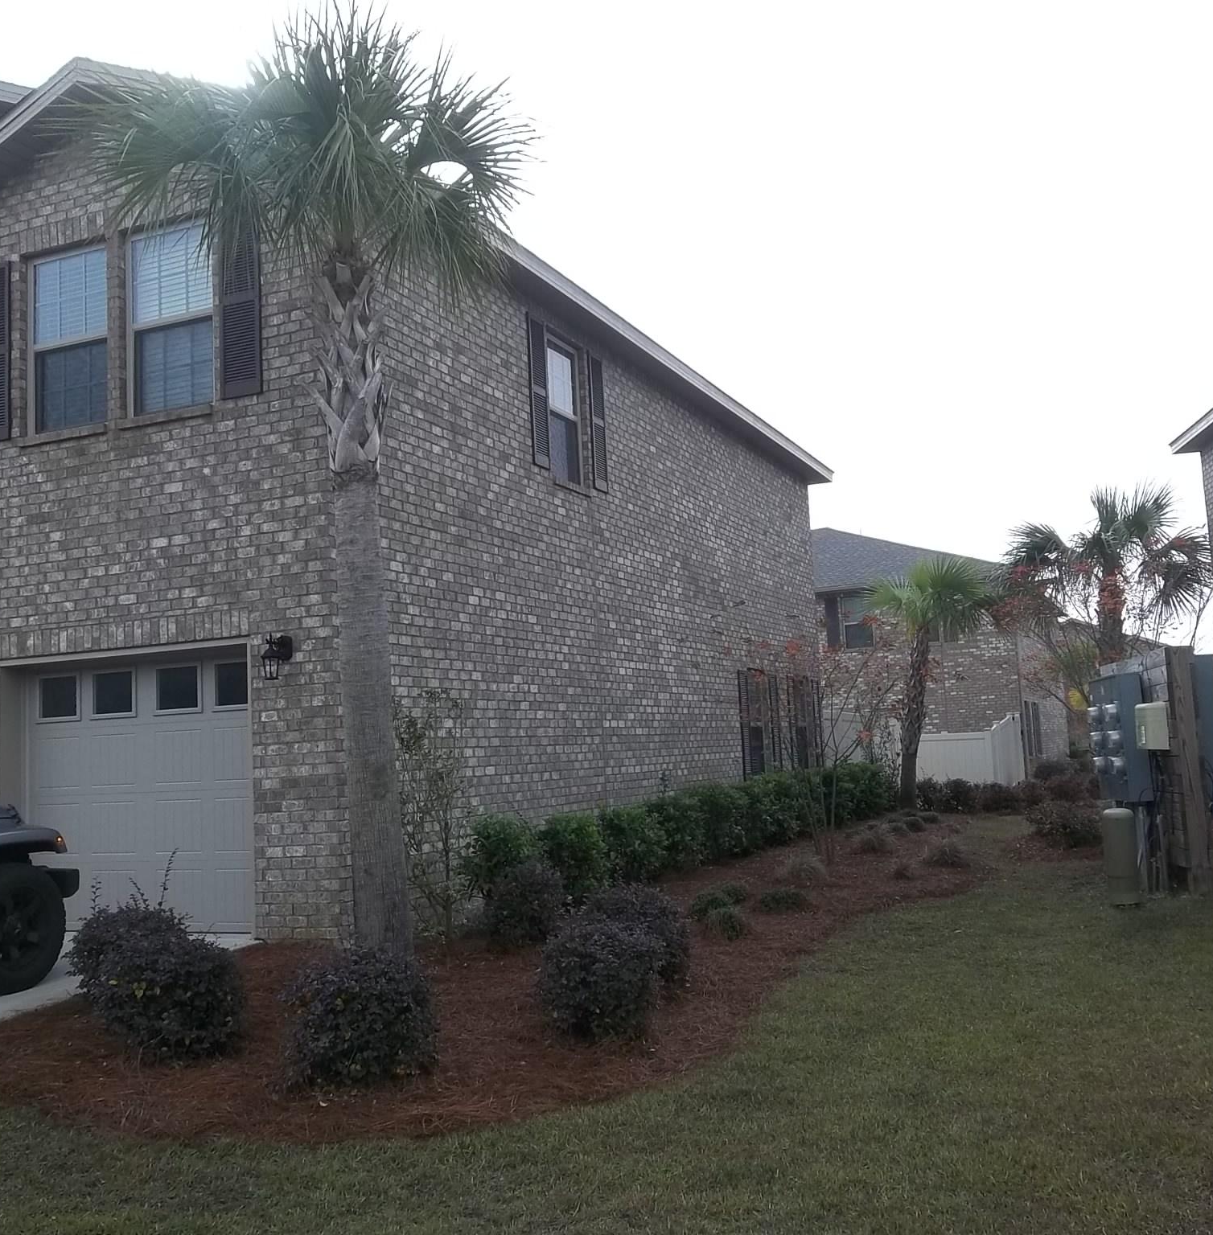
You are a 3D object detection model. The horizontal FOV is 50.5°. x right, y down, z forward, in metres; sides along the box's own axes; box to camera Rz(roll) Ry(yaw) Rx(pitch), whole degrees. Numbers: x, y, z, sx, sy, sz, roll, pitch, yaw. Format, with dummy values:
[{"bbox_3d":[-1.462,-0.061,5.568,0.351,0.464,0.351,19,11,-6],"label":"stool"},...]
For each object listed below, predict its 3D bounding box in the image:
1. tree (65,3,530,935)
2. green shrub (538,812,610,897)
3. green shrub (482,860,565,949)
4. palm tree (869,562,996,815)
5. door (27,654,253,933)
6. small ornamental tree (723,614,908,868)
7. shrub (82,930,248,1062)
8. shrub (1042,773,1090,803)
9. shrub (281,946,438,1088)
[{"bbox_3d":[-1.874,-0.892,8.101,2.960,6.170,2.820,-1,-6,-13],"label":"tree"},{"bbox_3d":[-0.270,2.063,11.167,0.680,0.663,0.680,-3,-6,-2],"label":"green shrub"},{"bbox_3d":[-0.594,2.051,9.252,0.602,0.640,0.602,-2,-6,-4],"label":"green shrub"},{"bbox_3d":[5.601,1.144,21.792,1.950,4.230,1.950,-4,-6,14],"label":"palm tree"},{"bbox_3d":[-3.597,1.391,10.044,2.440,2.070,0.080,-5,-6,23],"label":"door"},{"bbox_3d":[2.298,1.346,14.302,2.057,2.764,2.057,-4,-6,9],"label":"small ornamental tree"},{"bbox_3d":[-2.137,1.820,6.202,0.775,0.643,0.775,-1,-6,-19],"label":"shrub"},{"bbox_3d":[7.615,2.898,21.269,0.770,0.590,0.750,-5,-6,19],"label":"shrub"},{"bbox_3d":[-1.096,1.763,5.724,0.660,0.528,0.660,-2,-6,-11],"label":"shrub"}]

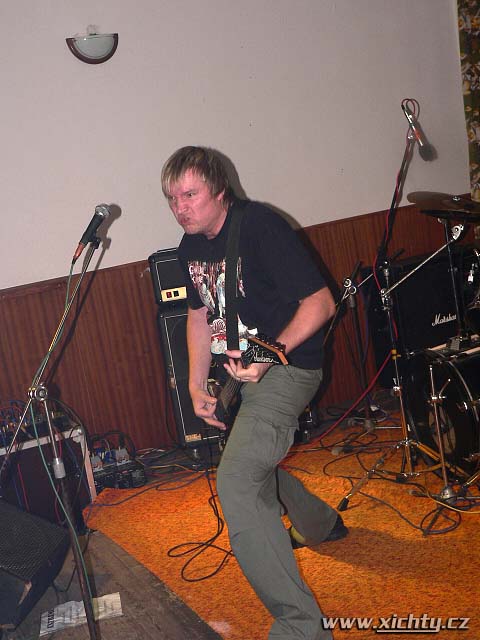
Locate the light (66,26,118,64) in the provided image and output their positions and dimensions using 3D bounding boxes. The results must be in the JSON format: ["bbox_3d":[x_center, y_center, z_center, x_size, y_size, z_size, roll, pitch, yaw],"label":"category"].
[{"bbox_3d":[-0.793,-1.482,5.642,0.295,0.160,0.110,-13,9,-24],"label":"light"}]

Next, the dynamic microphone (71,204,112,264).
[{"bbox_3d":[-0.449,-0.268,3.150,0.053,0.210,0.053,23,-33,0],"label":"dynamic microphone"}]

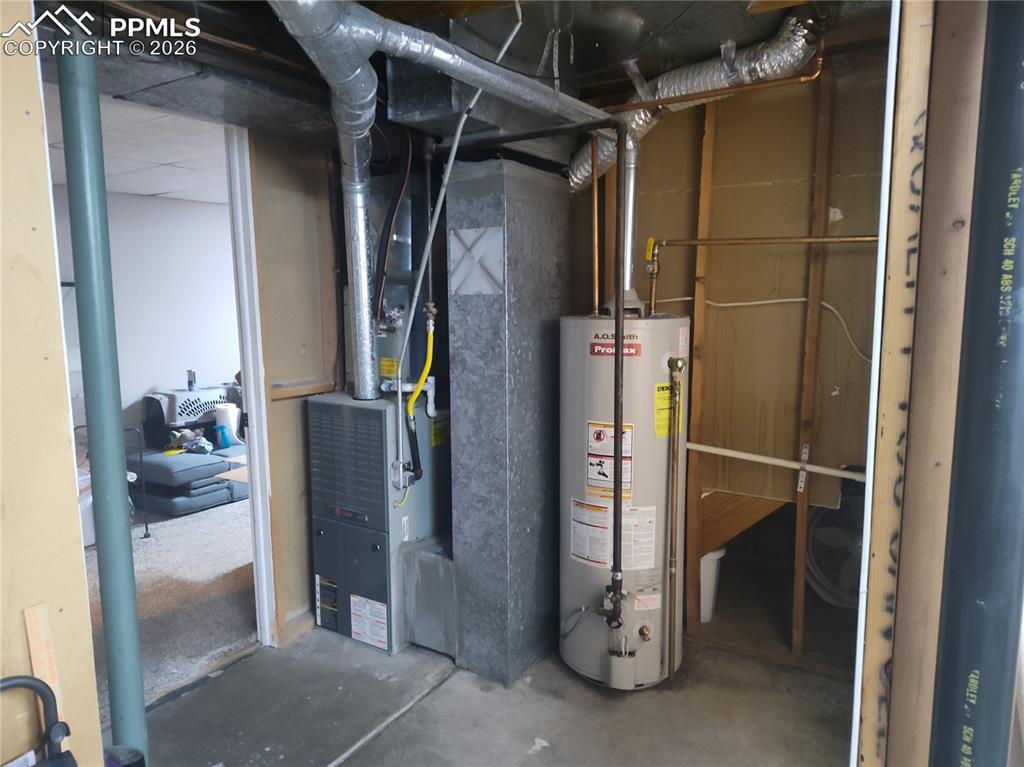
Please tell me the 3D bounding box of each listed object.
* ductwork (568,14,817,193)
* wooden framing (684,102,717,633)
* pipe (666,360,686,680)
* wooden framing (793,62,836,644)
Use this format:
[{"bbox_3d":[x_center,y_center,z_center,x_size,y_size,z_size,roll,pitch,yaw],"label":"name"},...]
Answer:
[{"bbox_3d":[0.591,-0.988,2.508,0.970,0.450,0.190,4,9,32],"label":"ductwork"},{"bbox_3d":[0.768,-0.069,2.754,0.038,2.220,0.089,4,9,32],"label":"wooden framing"},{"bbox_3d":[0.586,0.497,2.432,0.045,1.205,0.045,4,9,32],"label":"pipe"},{"bbox_3d":[1.120,-0.048,2.534,0.038,2.230,0.089,4,9,32],"label":"wooden framing"}]

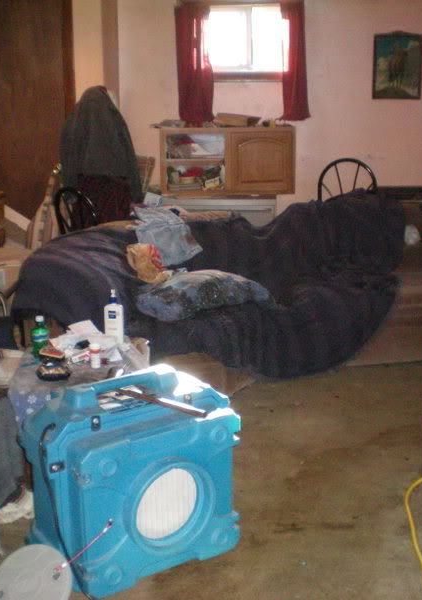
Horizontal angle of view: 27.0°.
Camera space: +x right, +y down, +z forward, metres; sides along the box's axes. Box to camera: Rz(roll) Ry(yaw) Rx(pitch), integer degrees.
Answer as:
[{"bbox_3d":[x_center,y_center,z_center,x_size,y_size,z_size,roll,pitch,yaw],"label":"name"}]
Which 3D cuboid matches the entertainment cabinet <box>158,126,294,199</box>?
[{"bbox_3d":[0.119,-1.073,6.718,1.020,0.520,0.420,0,13,0],"label":"entertainment cabinet"}]

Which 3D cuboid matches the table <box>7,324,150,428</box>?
[{"bbox_3d":[-0.460,0.440,3.277,0.500,0.500,0.600,0,13,0],"label":"table"}]

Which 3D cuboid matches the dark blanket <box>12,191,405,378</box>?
[{"bbox_3d":[0.002,-0.138,5.025,2.100,0.860,0.950,3,13,12],"label":"dark blanket"}]

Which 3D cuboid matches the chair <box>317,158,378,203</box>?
[{"bbox_3d":[0.956,-0.430,6.002,0.440,1.000,0.480,0,13,0],"label":"chair"}]

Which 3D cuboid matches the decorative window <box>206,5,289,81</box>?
[{"bbox_3d":[0.256,-1.968,6.712,0.680,0.570,0.090,0,13,0],"label":"decorative window"}]

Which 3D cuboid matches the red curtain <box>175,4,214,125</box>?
[{"bbox_3d":[-0.130,-1.793,6.700,0.300,0.910,0.090,0,13,0],"label":"red curtain"}]

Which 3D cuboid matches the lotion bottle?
[{"bbox_3d":[-0.386,0.064,3.510,0.078,0.225,0.050,0,13,-2],"label":"lotion bottle"}]

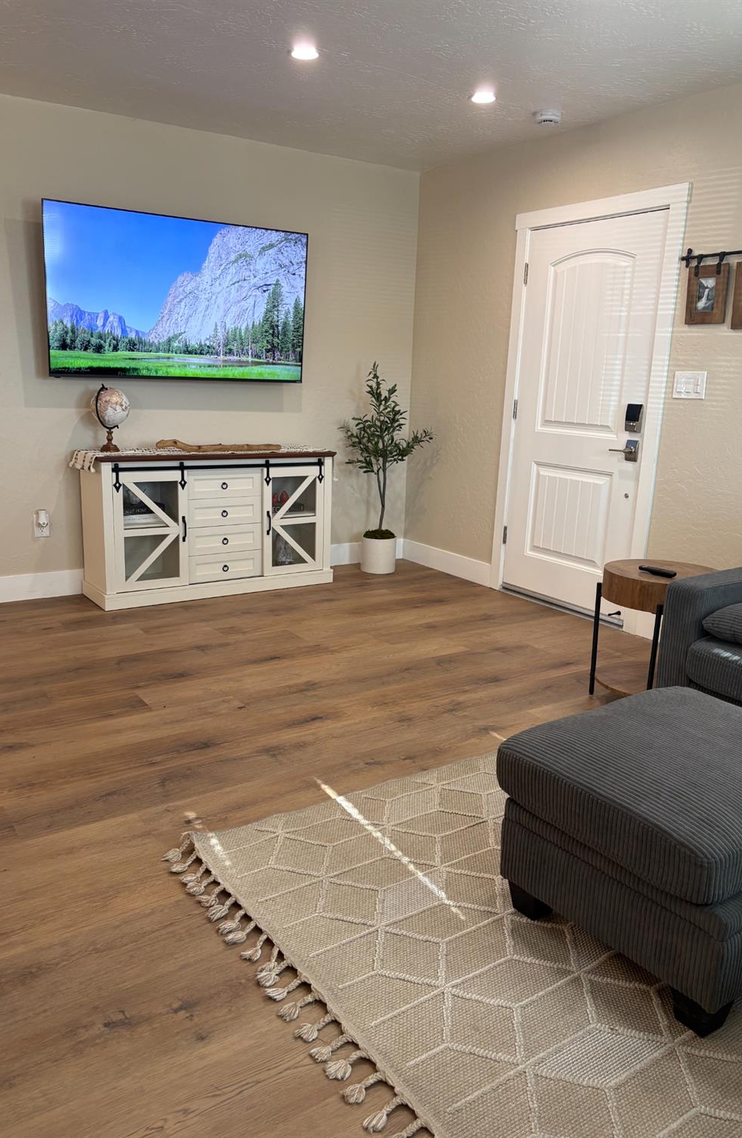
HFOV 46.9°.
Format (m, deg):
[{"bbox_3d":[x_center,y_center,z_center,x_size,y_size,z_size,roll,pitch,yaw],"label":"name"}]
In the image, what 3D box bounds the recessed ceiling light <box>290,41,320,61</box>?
[{"bbox_3d":[-0.256,-2.001,3.326,0.115,0.025,0.115,2,13,0],"label":"recessed ceiling light"}]

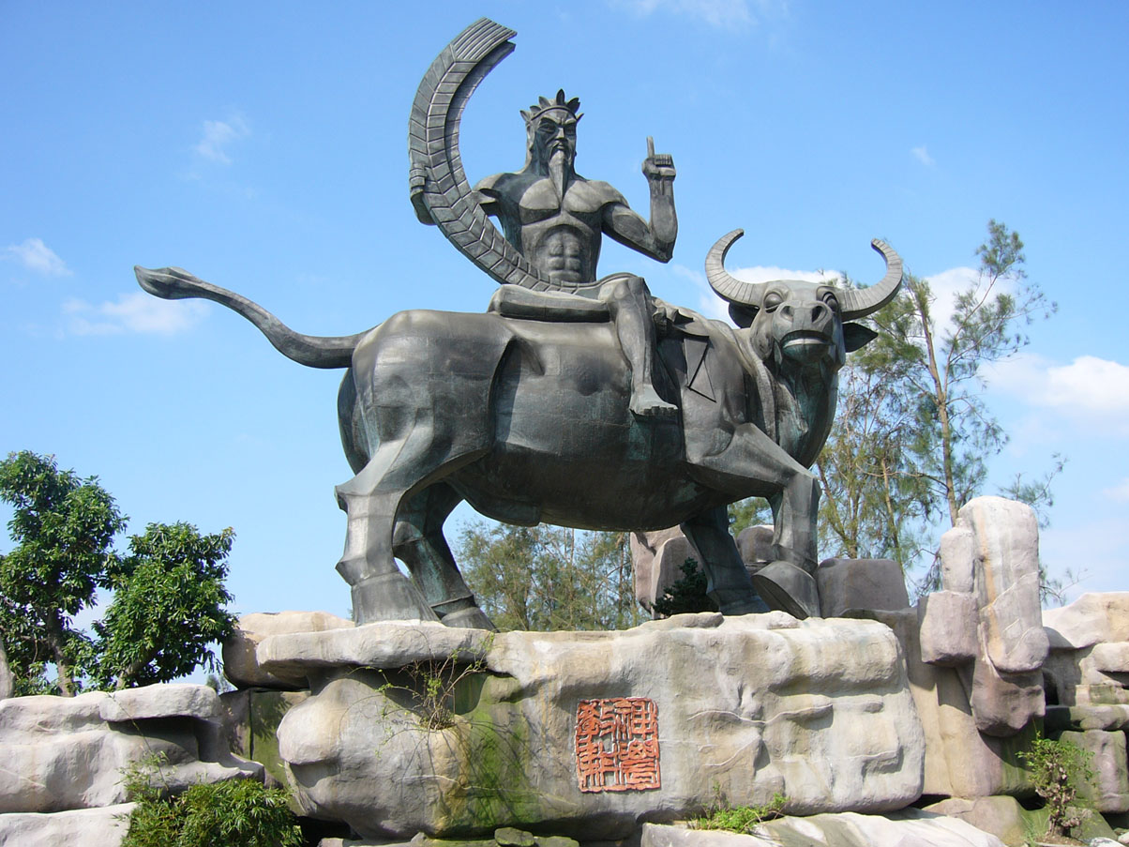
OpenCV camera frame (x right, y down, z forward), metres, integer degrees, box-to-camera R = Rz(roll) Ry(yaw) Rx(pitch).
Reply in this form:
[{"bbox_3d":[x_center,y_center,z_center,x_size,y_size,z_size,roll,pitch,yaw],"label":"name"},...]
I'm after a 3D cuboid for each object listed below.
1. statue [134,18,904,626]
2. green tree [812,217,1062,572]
[{"bbox_3d":[-0.350,-1.361,12.501,8.400,6.990,2.600,2,-17,-6],"label":"statue"},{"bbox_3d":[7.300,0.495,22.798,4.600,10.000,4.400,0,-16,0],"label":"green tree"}]

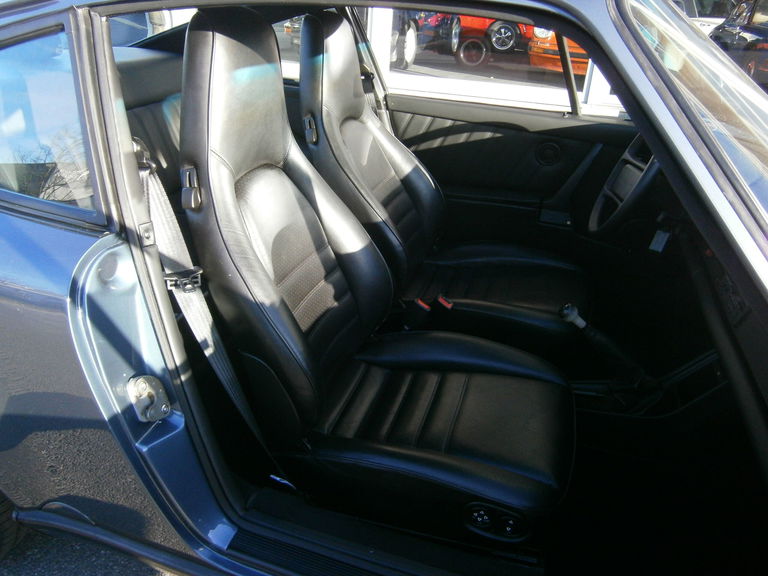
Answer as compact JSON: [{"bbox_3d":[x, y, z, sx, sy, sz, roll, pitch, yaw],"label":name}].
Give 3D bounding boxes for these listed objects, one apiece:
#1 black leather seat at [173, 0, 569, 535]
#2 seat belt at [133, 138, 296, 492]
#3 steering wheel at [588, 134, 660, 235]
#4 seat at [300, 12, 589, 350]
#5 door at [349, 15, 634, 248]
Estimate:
[{"bbox_3d":[0.026,-0.060,1.296,0.900,0.992,0.510,9,25,11],"label":"black leather seat"},{"bbox_3d":[-0.303,0.069,1.094,0.280,0.690,0.100,9,25,11],"label":"seat belt"},{"bbox_3d":[0.758,-0.324,1.769,0.090,0.375,0.375,28,27,2],"label":"steering wheel"},{"bbox_3d":[0.215,-0.338,1.888,0.940,0.975,0.510,9,25,11],"label":"seat"},{"bbox_3d":[0.444,-0.466,2.130,1.080,0.960,0.240,9,25,11],"label":"door"}]

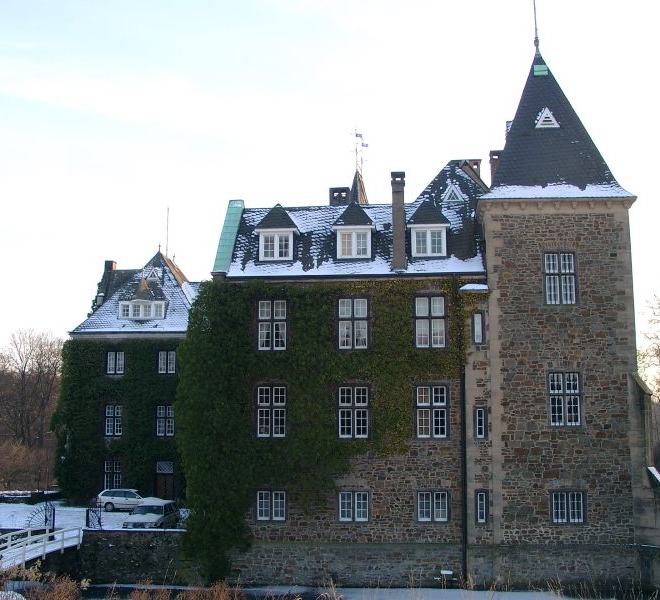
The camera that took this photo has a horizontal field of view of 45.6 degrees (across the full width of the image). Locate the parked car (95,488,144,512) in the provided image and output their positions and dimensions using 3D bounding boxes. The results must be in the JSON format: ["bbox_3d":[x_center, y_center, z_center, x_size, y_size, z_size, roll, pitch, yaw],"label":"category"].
[{"bbox_3d":[-12.398,12.709,50.249,4.450,1.450,1.700,-1,-8,8],"label":"parked car"}]

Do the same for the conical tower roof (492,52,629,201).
[{"bbox_3d":[11.003,-8.777,41.209,7.304,8.980,7.304,-1,-8,5],"label":"conical tower roof"}]

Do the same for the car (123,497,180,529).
[{"bbox_3d":[-8.770,10.874,39.091,1.710,1.430,4.450,-1,-9,4],"label":"car"}]

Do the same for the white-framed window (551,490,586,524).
[{"bbox_3d":[11.191,9.741,36.888,1.581,1.516,0.200,-1,-6,3],"label":"white-framed window"}]

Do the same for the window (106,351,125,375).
[{"bbox_3d":[-14.728,4.325,54.117,1.239,1.497,0.150,-1,-9,6],"label":"window"}]

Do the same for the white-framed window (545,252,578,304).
[{"bbox_3d":[10.862,-0.979,37.072,1.451,2.430,0.150,-1,-8,5],"label":"white-framed window"}]

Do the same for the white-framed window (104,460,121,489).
[{"bbox_3d":[-14.210,11.501,51.421,1.104,1.961,0.200,-1,-6,6],"label":"white-framed window"}]

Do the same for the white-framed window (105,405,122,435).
[{"bbox_3d":[-14.678,8.210,53.498,1.208,2.027,0.150,-1,-9,6],"label":"white-framed window"}]

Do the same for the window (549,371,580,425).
[{"bbox_3d":[11.007,4.648,36.710,1.423,2.467,0.150,-1,-9,6],"label":"window"}]

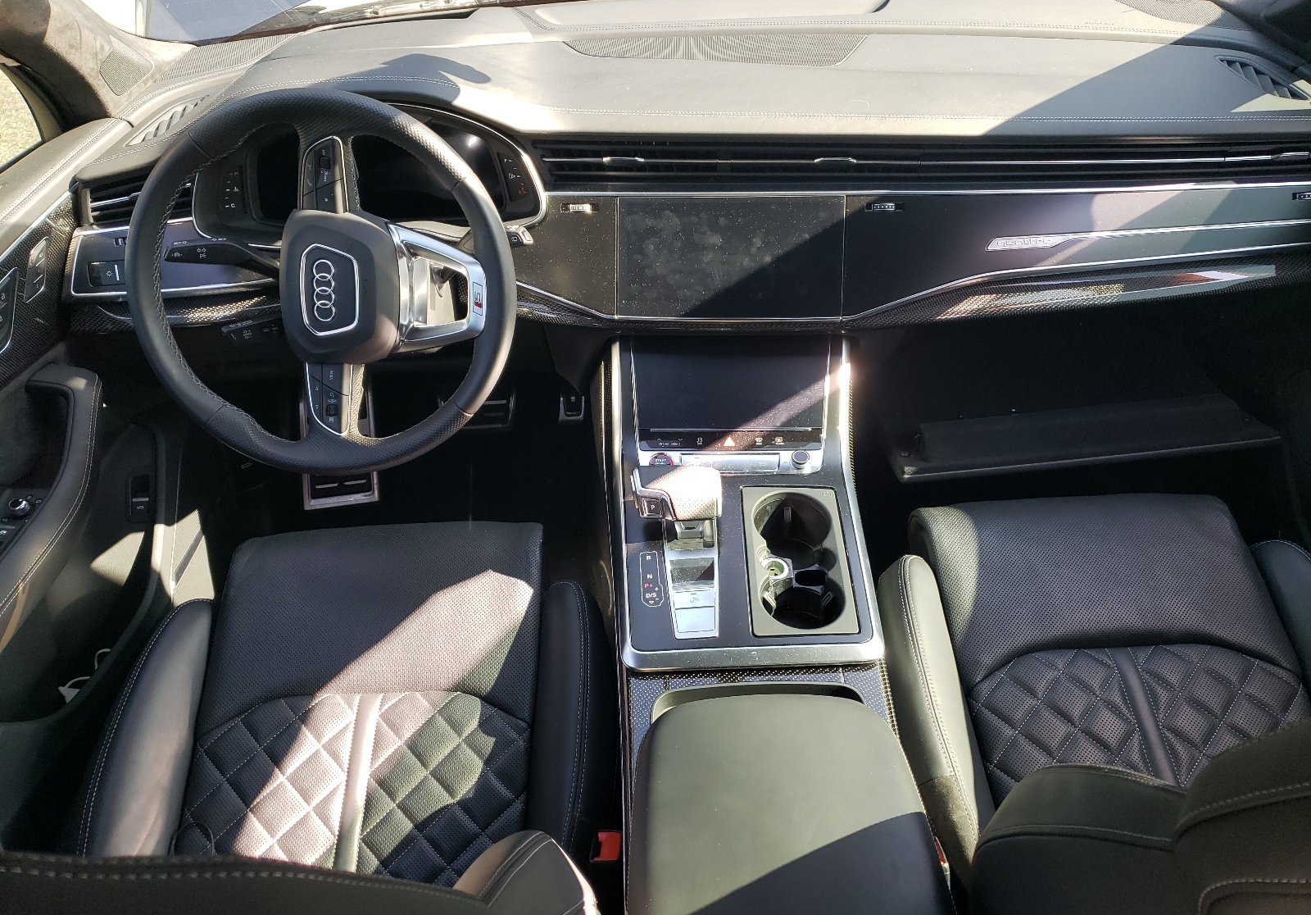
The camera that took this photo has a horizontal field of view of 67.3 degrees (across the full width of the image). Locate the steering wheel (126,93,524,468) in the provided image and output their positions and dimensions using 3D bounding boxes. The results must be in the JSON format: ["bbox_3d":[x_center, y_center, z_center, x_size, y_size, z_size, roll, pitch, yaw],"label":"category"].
[{"bbox_3d":[-0.326,-0.169,0.982,0.365,0.372,0.100,0,10,0],"label":"steering wheel"}]

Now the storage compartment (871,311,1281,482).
[{"bbox_3d":[0.498,-0.082,1.206,0.420,0.170,0.230,-3,35,-5],"label":"storage compartment"}]

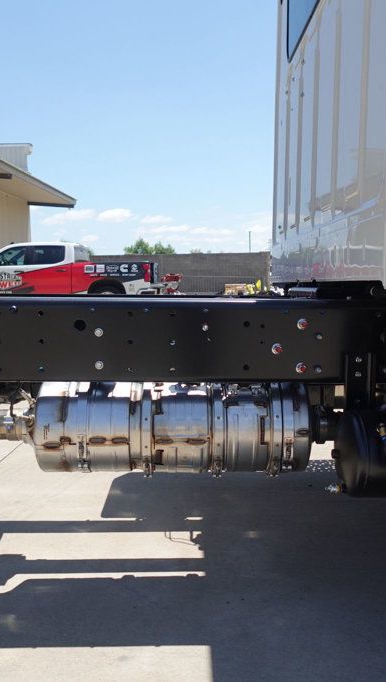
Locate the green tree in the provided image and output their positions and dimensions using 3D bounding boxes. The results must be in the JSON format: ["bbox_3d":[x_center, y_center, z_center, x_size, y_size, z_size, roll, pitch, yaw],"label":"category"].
[{"bbox_3d":[-4.545,-8.439,59.414,5.500,4.600,5.000,0,7,0],"label":"green tree"}]

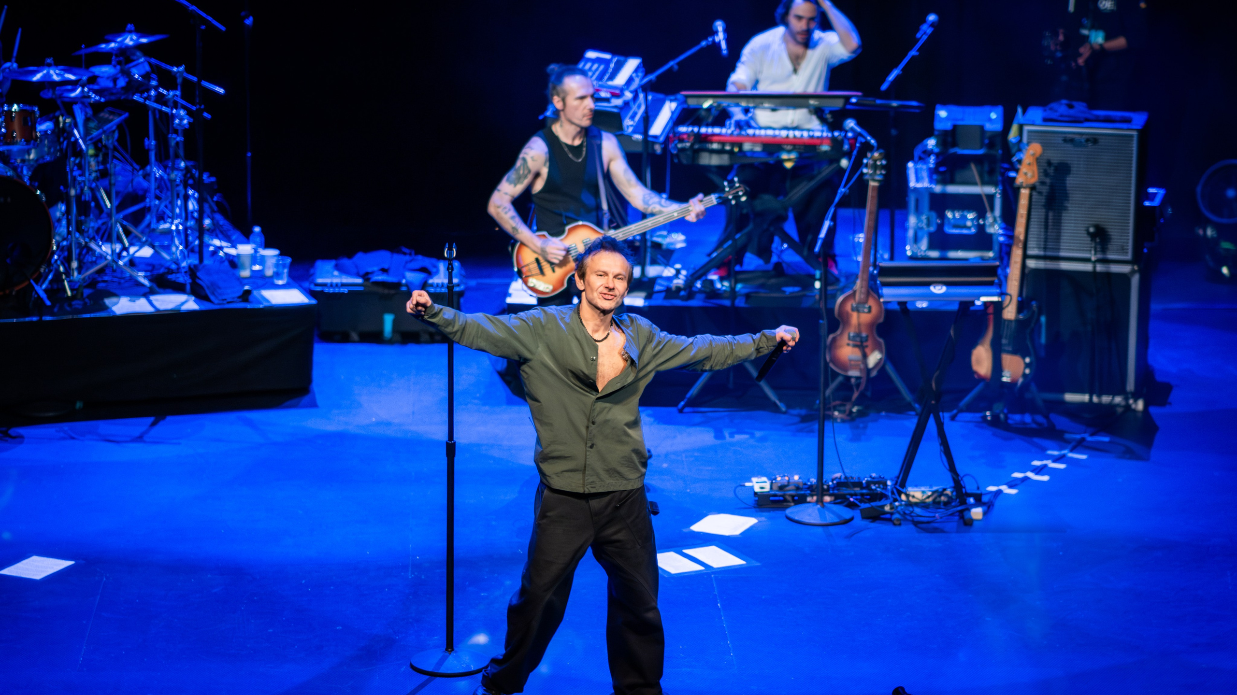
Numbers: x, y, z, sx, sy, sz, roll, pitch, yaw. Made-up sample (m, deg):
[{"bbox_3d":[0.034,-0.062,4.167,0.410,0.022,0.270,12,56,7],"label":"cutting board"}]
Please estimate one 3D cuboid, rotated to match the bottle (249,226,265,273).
[{"bbox_3d":[-1.797,-0.491,14.310,0.070,0.220,0.070,1,14,0],"label":"bottle"}]

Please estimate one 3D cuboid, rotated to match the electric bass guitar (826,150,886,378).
[{"bbox_3d":[1.119,-0.382,13.500,0.280,1.090,0.100,4,2,-7],"label":"electric bass guitar"}]

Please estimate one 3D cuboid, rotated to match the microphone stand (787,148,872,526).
[{"bbox_3d":[0.892,-0.064,11.812,0.290,1.530,0.460,10,16,34],"label":"microphone stand"}]

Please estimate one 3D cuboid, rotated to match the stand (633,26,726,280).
[{"bbox_3d":[0.274,-0.947,14.086,0.600,1.250,0.330,-6,15,-24],"label":"stand"}]

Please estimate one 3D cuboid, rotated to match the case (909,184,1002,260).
[{"bbox_3d":[1.756,-0.705,14.995,0.440,0.380,0.460,1,14,0],"label":"case"}]

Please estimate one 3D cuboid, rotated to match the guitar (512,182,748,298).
[{"bbox_3d":[0.056,-0.495,12.280,1.080,0.280,0.100,-20,-1,3],"label":"guitar"}]

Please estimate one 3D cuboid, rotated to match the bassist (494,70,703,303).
[{"bbox_3d":[-0.094,-0.333,12.419,0.920,1.760,0.500,-2,14,-10],"label":"bassist"}]

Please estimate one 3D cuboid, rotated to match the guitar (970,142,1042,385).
[{"bbox_3d":[1.807,-0.358,13.220,0.330,1.170,0.080,5,1,6],"label":"guitar"}]

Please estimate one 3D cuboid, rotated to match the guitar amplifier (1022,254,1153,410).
[{"bbox_3d":[2.271,-0.114,13.957,0.550,0.690,0.460,5,14,15],"label":"guitar amplifier"}]

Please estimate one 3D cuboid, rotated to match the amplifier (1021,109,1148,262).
[{"bbox_3d":[2.199,-0.773,13.699,0.570,0.630,0.480,4,14,13],"label":"amplifier"}]

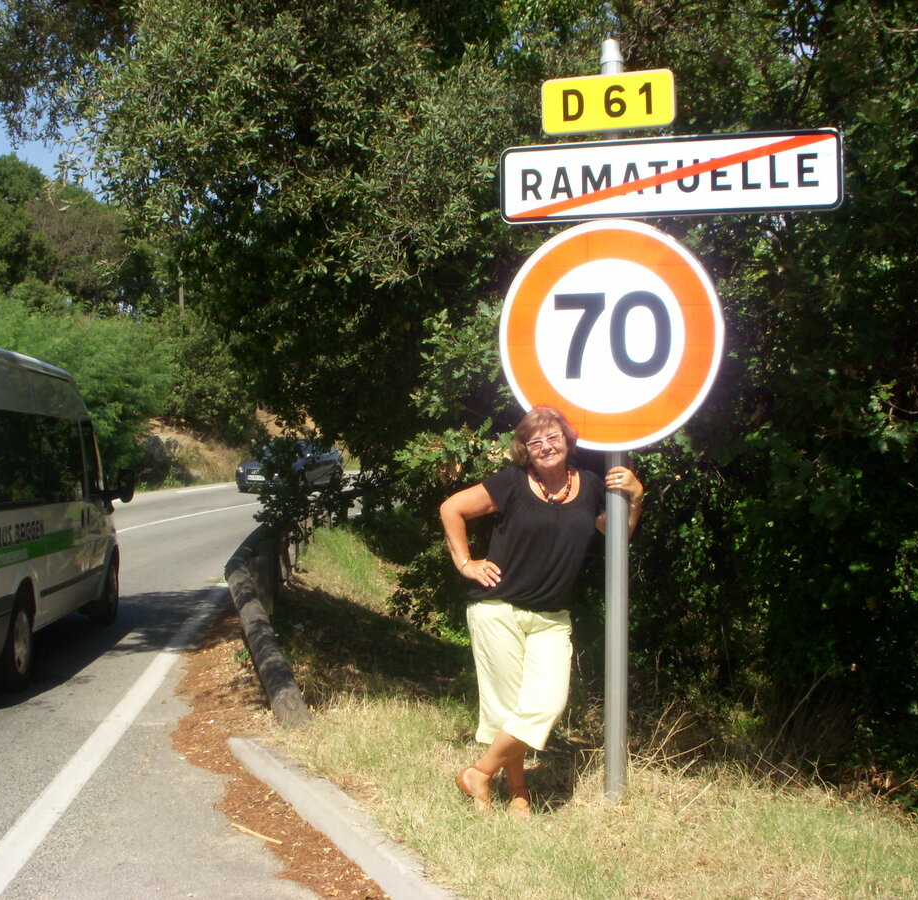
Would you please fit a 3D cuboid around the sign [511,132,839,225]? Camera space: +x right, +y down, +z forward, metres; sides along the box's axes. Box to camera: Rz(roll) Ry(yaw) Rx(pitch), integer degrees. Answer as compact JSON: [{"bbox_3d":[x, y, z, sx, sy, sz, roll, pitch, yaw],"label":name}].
[{"bbox_3d":[0.790,-1.036,5.010,1.300,0.300,0.035,0,0,15],"label":"sign"}]

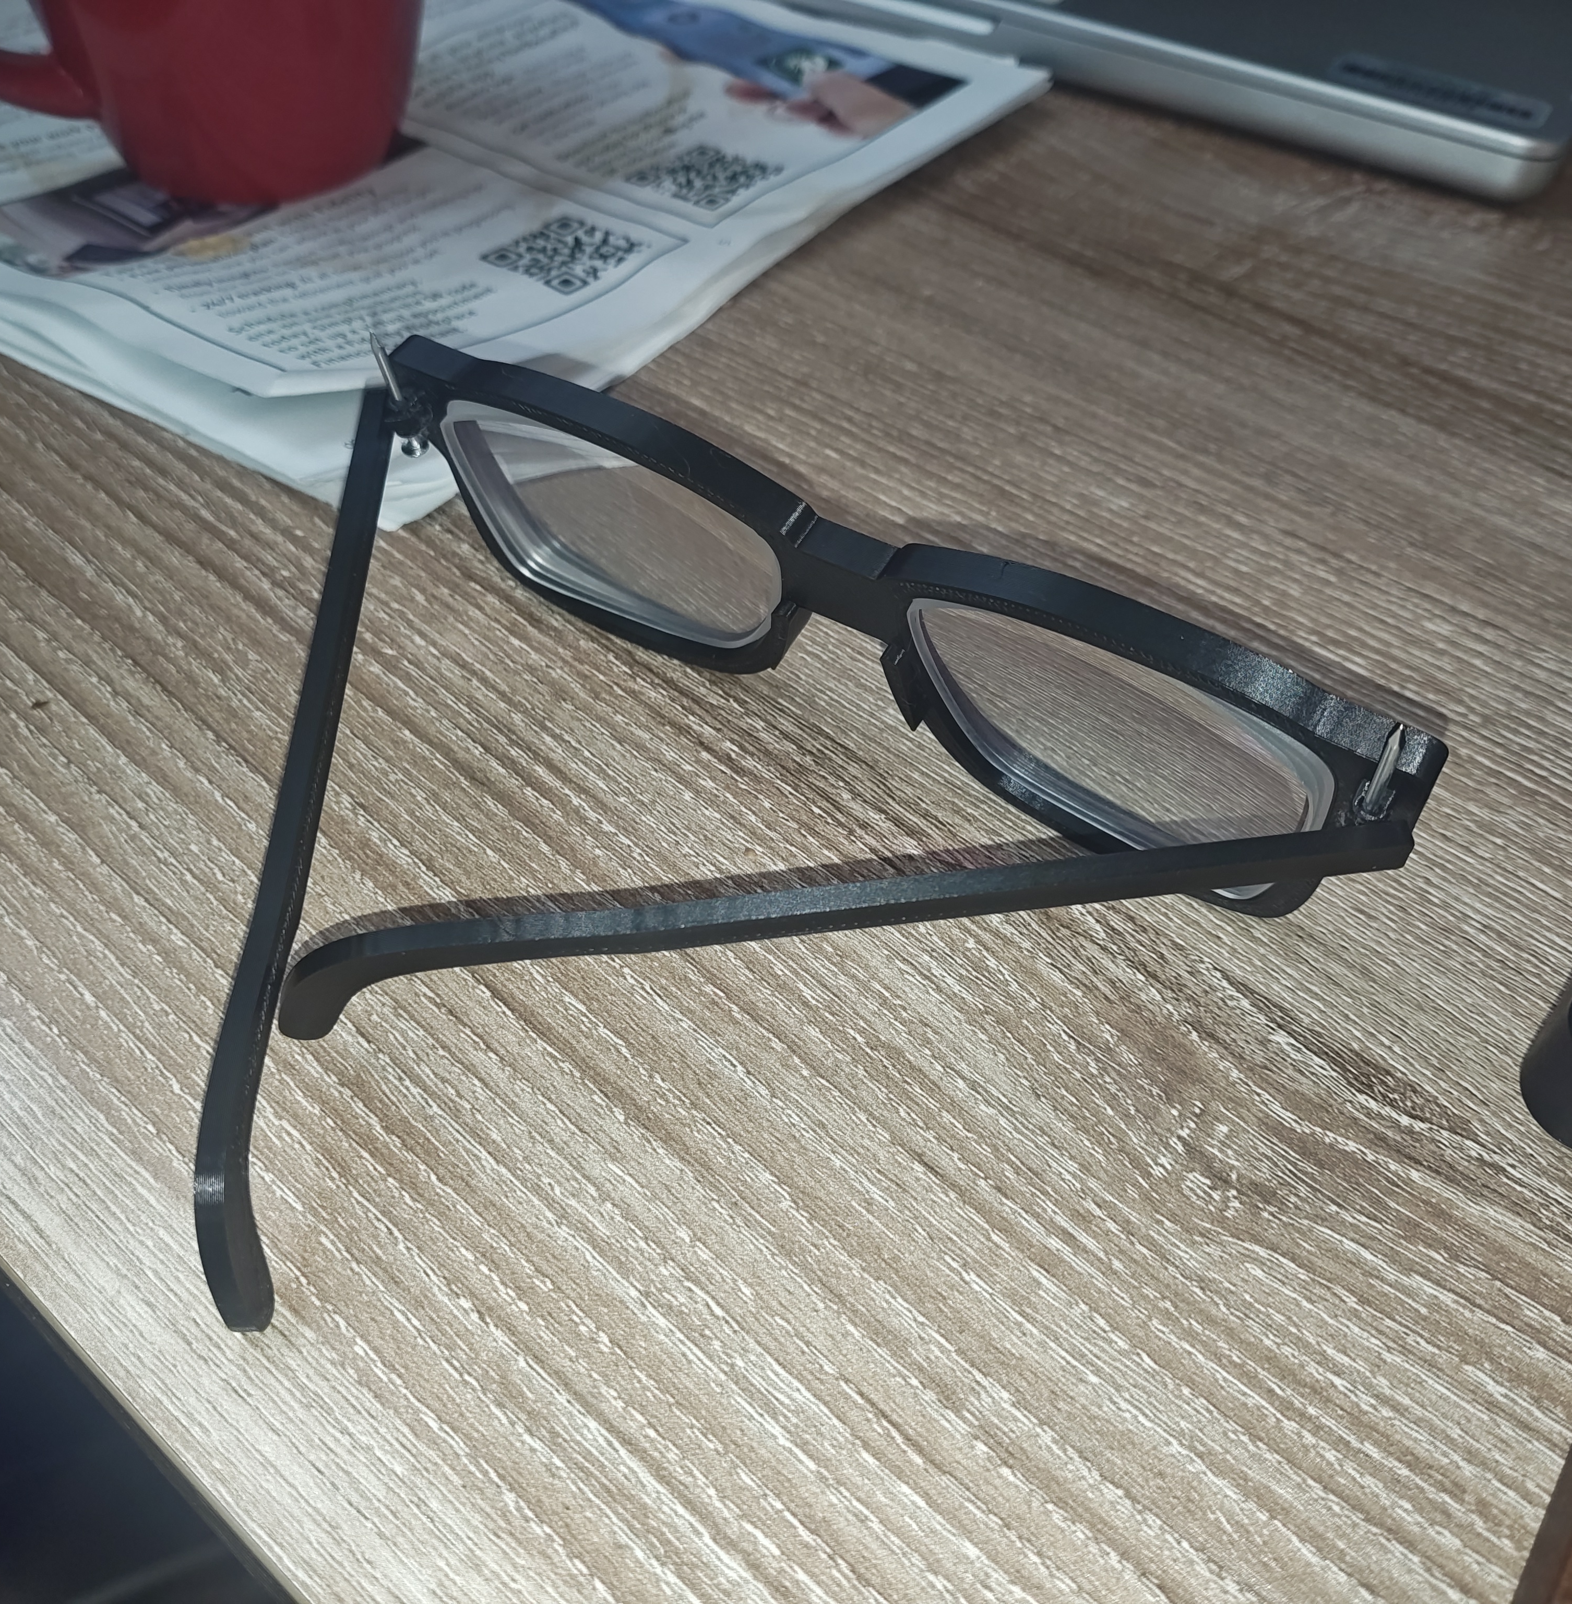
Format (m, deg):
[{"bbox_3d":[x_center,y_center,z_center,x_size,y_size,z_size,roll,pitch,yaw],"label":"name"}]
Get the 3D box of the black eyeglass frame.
[{"bbox_3d":[-0.018,0.007,0.169,0.145,0.045,0.112,26,54,20],"label":"black eyeglass frame"}]

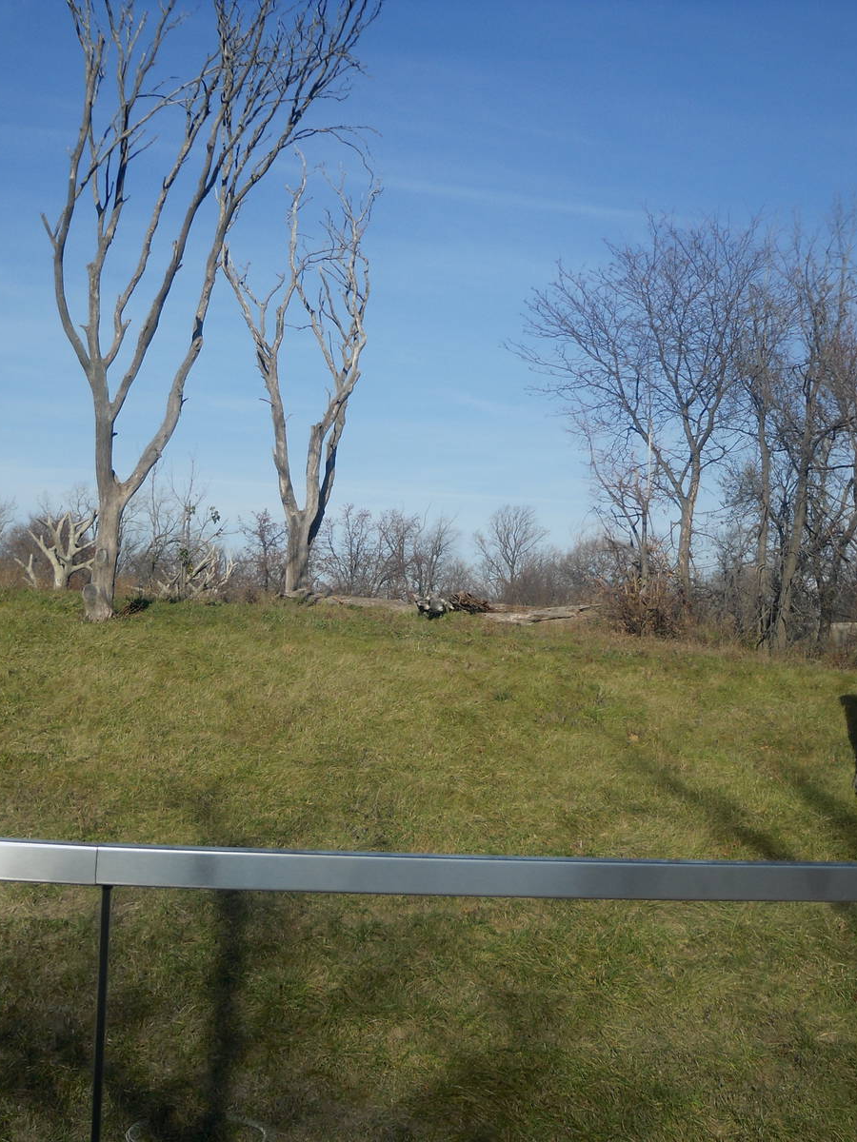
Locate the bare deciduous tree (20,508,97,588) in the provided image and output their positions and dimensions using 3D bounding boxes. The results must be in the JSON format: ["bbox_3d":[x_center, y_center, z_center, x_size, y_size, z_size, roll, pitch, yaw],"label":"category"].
[{"bbox_3d":[-7.050,-0.431,28.500,1.474,1.519,1.300,2,-2,0],"label":"bare deciduous tree"}]

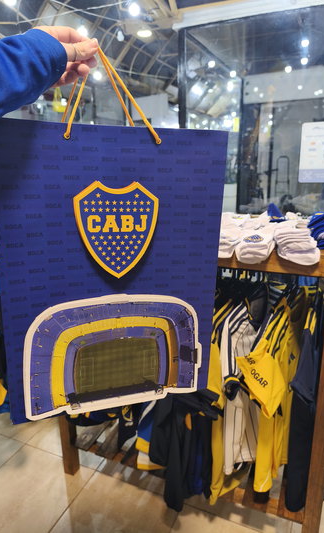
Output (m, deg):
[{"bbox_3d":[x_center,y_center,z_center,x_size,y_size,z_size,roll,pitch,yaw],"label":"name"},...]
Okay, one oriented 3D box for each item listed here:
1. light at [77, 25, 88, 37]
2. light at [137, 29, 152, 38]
[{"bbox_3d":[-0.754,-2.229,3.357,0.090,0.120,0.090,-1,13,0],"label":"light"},{"bbox_3d":[-0.186,-2.470,3.757,0.165,0.050,0.165,-1,13,0],"label":"light"}]

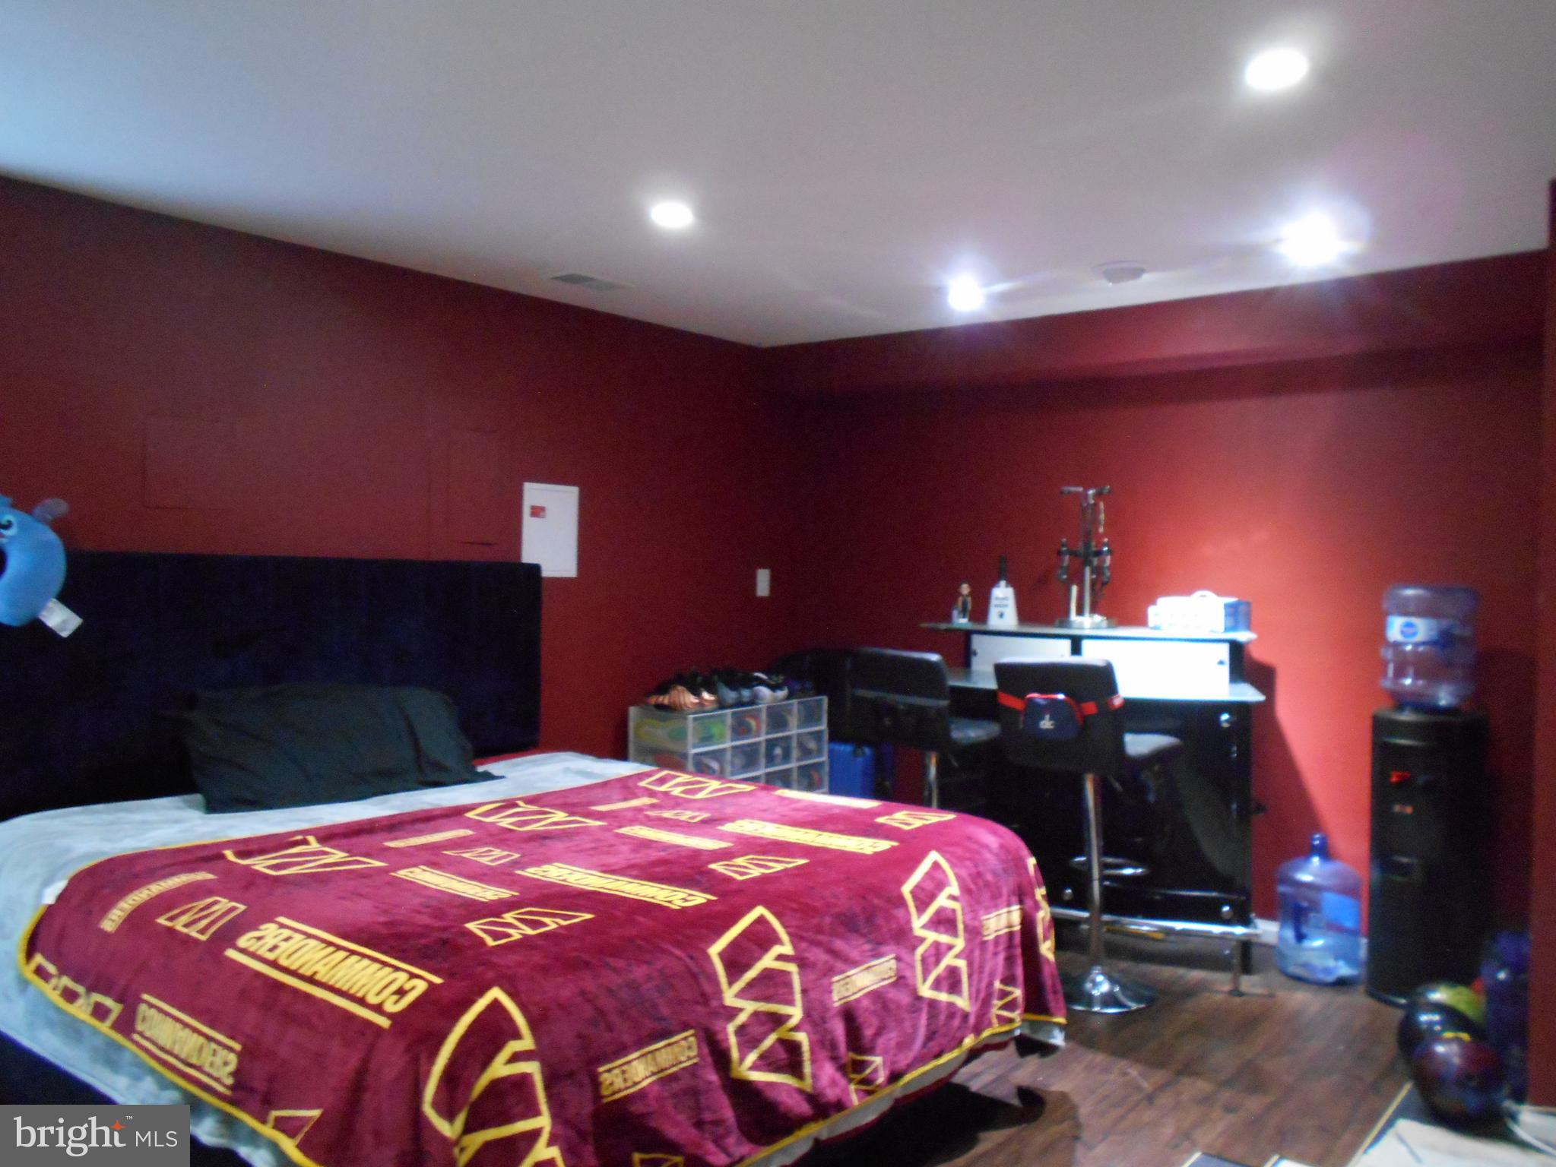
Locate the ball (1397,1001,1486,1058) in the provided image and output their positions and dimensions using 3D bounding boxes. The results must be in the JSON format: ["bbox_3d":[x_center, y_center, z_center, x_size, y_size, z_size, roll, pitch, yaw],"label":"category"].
[{"bbox_3d":[1.824,1.267,3.214,0.216,0.216,0.216,2,1,40],"label":"ball"}]

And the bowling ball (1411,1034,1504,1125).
[{"bbox_3d":[1.748,1.269,3.007,0.216,0.216,0.216,2,1,40],"label":"bowling ball"}]

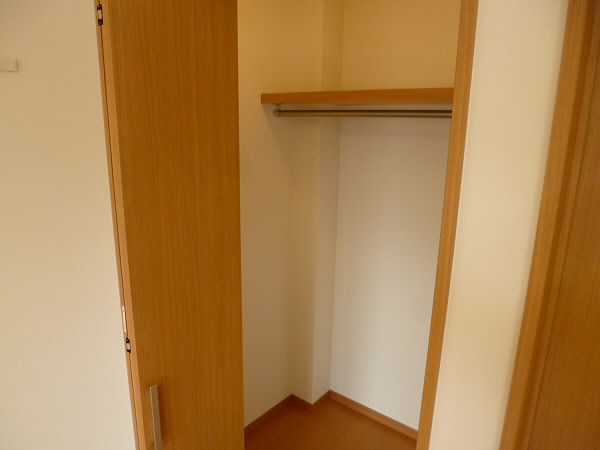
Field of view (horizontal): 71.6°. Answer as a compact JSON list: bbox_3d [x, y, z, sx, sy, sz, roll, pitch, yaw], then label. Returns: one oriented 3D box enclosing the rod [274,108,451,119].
[{"bbox_3d":[0.307,-0.444,1.667,1.060,0.032,0.032,11,17,37],"label":"rod"}]

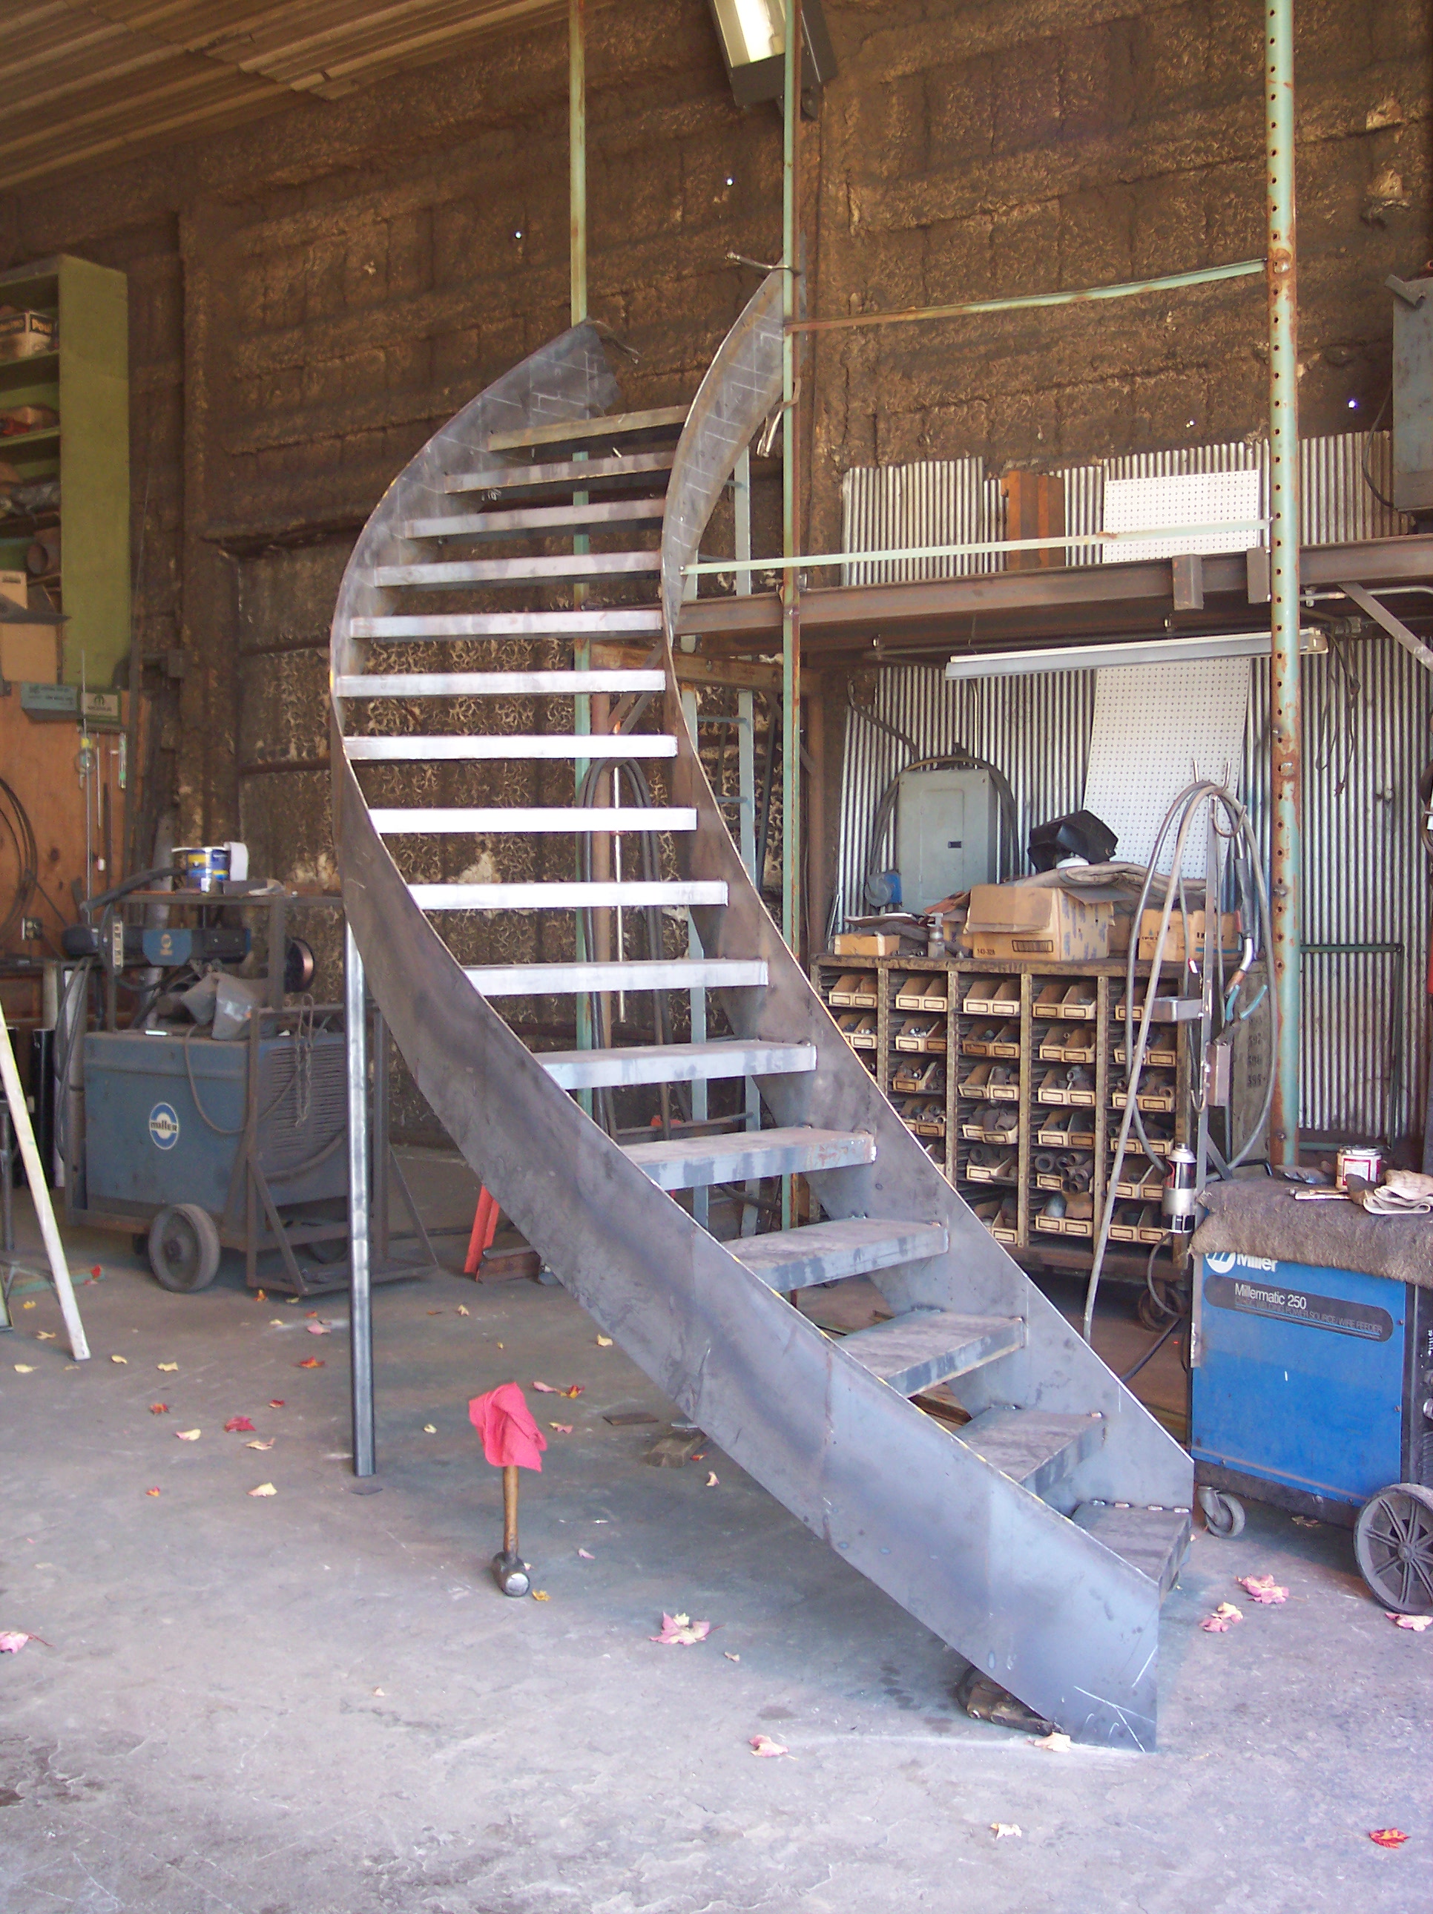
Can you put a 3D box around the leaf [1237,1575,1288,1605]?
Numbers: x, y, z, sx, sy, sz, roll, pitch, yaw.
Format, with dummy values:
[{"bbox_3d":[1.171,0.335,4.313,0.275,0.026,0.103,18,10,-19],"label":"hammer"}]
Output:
[{"bbox_3d":[1.131,1.307,4.350,0.110,0.030,0.110,0,1,0],"label":"leaf"}]

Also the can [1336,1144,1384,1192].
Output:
[{"bbox_3d":[1.456,0.477,4.750,0.102,0.097,0.102,0,1,0],"label":"can"}]

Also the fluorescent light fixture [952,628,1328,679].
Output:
[{"bbox_3d":[1.370,-0.993,6.990,1.240,0.085,0.160,0,1,28],"label":"fluorescent light fixture"}]

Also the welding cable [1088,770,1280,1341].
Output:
[{"bbox_3d":[1.070,0.278,4.850,0.450,1.400,0.300,0,1,0],"label":"welding cable"}]

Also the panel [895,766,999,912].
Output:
[{"bbox_3d":[0.900,-0.432,8.130,0.365,0.580,0.105,0,1,30],"label":"panel"}]

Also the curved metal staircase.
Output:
[{"bbox_3d":[-0.144,-0.449,5.435,1.669,3.526,4.191,-1,1,-14],"label":"curved metal staircase"}]

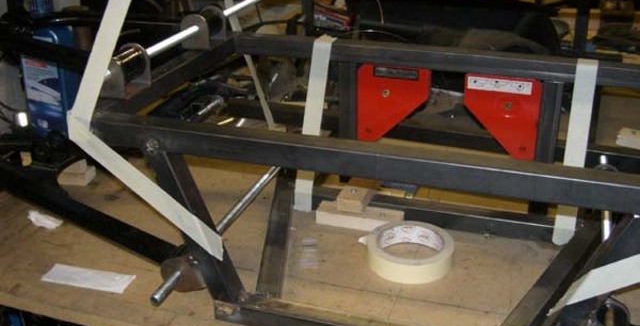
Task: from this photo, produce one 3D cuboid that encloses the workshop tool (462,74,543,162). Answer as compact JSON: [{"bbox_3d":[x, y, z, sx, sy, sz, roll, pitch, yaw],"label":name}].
[{"bbox_3d":[0.242,-0.063,0.938,0.102,0.114,0.020,7,27,18],"label":"workshop tool"}]

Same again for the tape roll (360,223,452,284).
[{"bbox_3d":[0.106,0.103,0.824,0.101,0.024,0.101,-1,25,1],"label":"tape roll"}]

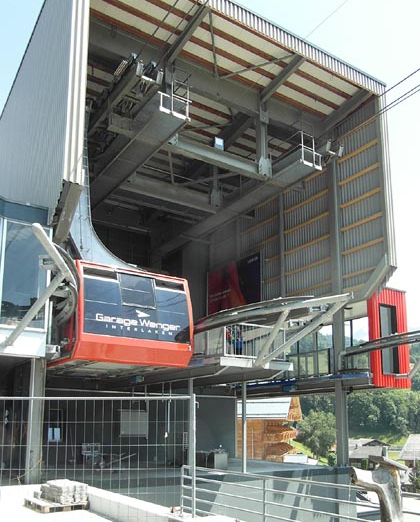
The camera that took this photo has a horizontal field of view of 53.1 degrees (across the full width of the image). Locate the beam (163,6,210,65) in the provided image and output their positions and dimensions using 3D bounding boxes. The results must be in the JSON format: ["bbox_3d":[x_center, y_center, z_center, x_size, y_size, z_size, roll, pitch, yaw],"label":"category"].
[{"bbox_3d":[-0.761,-6.825,12.850,0.300,0.360,2.418,6,-10,-28],"label":"beam"}]

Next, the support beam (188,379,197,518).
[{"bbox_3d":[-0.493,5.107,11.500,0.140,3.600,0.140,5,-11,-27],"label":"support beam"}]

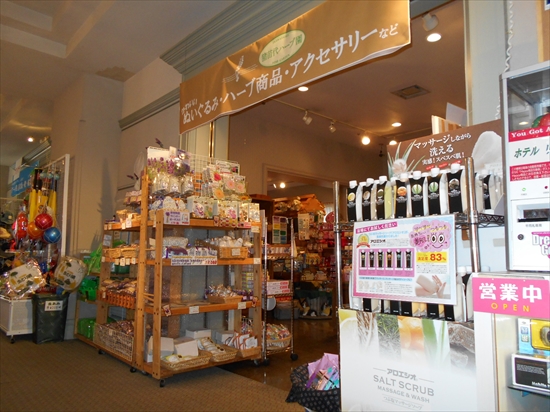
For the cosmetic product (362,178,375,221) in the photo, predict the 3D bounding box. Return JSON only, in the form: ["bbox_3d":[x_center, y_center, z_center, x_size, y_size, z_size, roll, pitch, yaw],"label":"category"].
[{"bbox_3d":[0.390,-0.025,1.708,0.050,0.174,0.050,5,-7,-40],"label":"cosmetic product"}]

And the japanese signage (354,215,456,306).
[{"bbox_3d":[0.464,0.199,1.534,0.012,0.297,0.420,6,-8,-42],"label":"japanese signage"}]

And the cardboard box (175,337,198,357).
[{"bbox_3d":[-0.785,1.232,3.620,0.190,0.140,0.150,5,-7,-37],"label":"cardboard box"}]

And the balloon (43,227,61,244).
[{"bbox_3d":[-2.571,0.339,4.750,0.200,0.200,0.200,6,-8,-42],"label":"balloon"}]

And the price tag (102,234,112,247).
[{"bbox_3d":[-1.750,0.363,4.339,0.085,0.125,0.006,6,-8,-42],"label":"price tag"}]

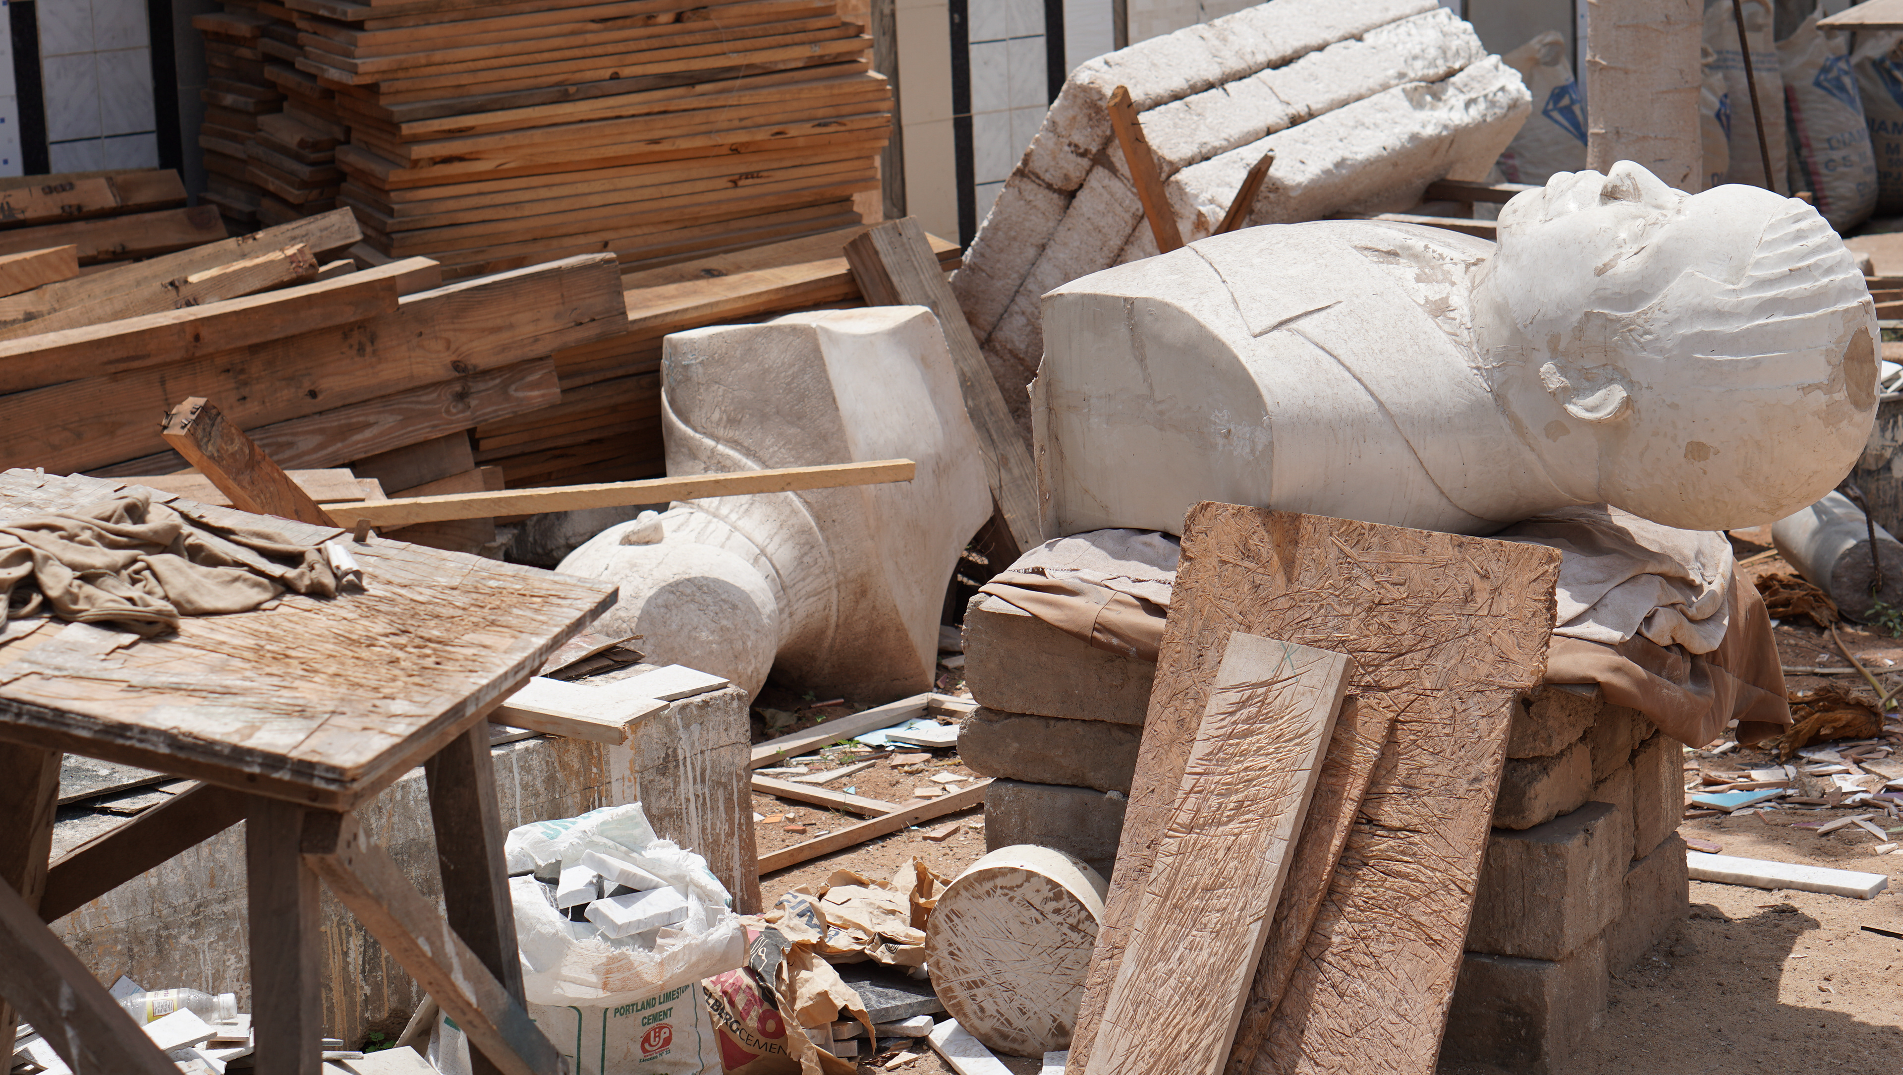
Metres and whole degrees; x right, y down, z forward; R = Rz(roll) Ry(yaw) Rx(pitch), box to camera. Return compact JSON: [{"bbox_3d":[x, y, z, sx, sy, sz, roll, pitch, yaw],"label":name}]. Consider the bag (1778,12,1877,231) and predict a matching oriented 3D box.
[{"bbox_3d":[3.084,-1.469,13.905,0.365,0.750,0.260,-10,14,-31],"label":"bag"}]

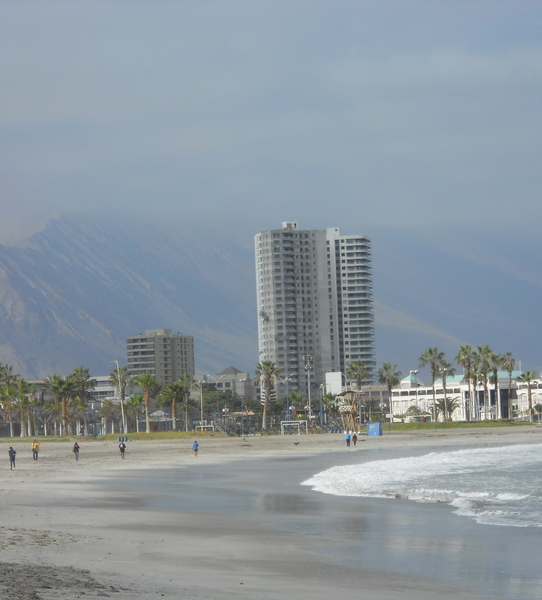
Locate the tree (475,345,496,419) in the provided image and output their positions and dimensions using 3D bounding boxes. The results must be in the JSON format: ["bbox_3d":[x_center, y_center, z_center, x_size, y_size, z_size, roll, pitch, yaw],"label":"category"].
[{"bbox_3d":[45.022,17.211,650.000,4.198,15.742,4.198,-2,-2,0],"label":"tree"}]

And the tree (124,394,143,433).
[{"bbox_3d":[-25.086,20.753,565.000,3.649,7.024,3.649,-2,-2,0],"label":"tree"}]

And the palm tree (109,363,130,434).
[{"bbox_3d":[-27.793,18.406,570.000,3.865,12.700,3.865,-2,-2,0],"label":"palm tree"}]

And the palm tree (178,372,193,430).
[{"bbox_3d":[-15.966,19.150,580.000,3.090,10.957,3.090,-2,-2,0],"label":"palm tree"}]

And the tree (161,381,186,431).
[{"bbox_3d":[-16.297,17.545,515.000,3.825,8.315,3.825,-2,-2,0],"label":"tree"}]

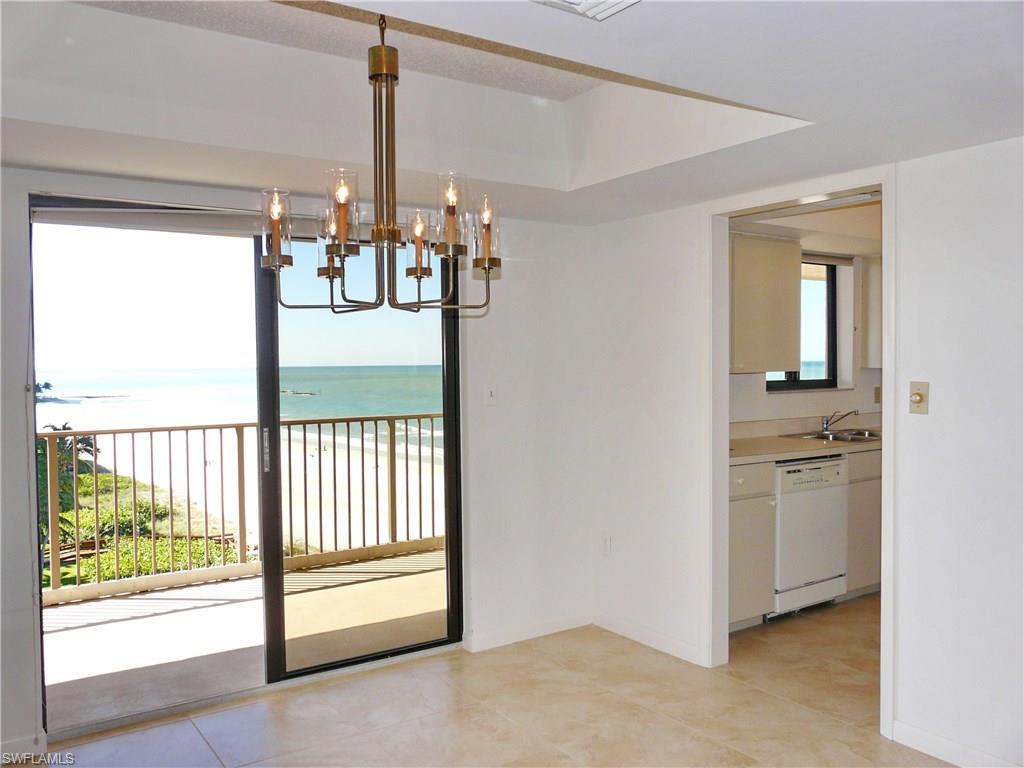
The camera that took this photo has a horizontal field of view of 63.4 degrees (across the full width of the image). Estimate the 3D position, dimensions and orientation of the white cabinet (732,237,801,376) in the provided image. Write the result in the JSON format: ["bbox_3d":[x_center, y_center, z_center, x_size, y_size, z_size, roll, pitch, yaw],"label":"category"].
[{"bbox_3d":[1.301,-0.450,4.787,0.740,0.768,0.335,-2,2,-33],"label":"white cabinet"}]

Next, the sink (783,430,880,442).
[{"bbox_3d":[2.122,0.405,5.201,0.790,0.175,0.500,-2,2,-33],"label":"sink"}]

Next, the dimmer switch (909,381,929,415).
[{"bbox_3d":[1.420,0.051,2.902,0.028,0.115,0.072,-2,2,-33],"label":"dimmer switch"}]

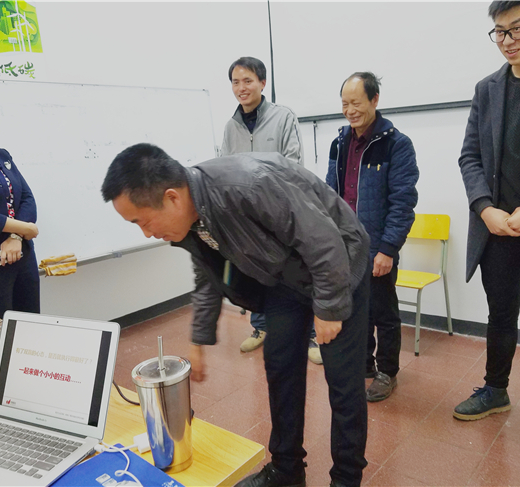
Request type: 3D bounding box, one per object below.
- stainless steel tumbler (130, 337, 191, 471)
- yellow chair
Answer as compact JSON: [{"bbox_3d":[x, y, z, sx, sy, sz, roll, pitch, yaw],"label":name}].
[{"bbox_3d":[-0.157,0.265,0.822,0.096,0.228,0.096,-4,11,0],"label":"stainless steel tumbler"},{"bbox_3d":[0.930,0.232,3.032,0.400,0.776,0.435,5,15,41],"label":"yellow chair"}]

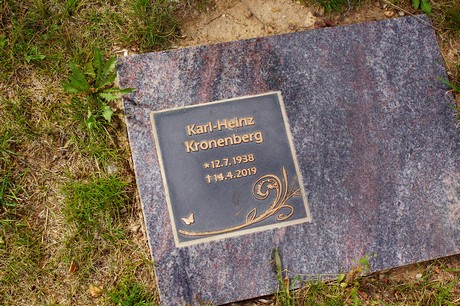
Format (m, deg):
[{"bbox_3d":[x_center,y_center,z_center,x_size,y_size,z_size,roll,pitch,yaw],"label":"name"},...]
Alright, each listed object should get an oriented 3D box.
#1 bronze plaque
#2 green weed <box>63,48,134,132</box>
[{"bbox_3d":[0.001,0.024,1.211,0.217,0.012,0.216,-10,80,-12],"label":"bronze plaque"},{"bbox_3d":[-0.203,-0.096,1.181,0.108,0.055,0.122,0,78,-10],"label":"green weed"}]

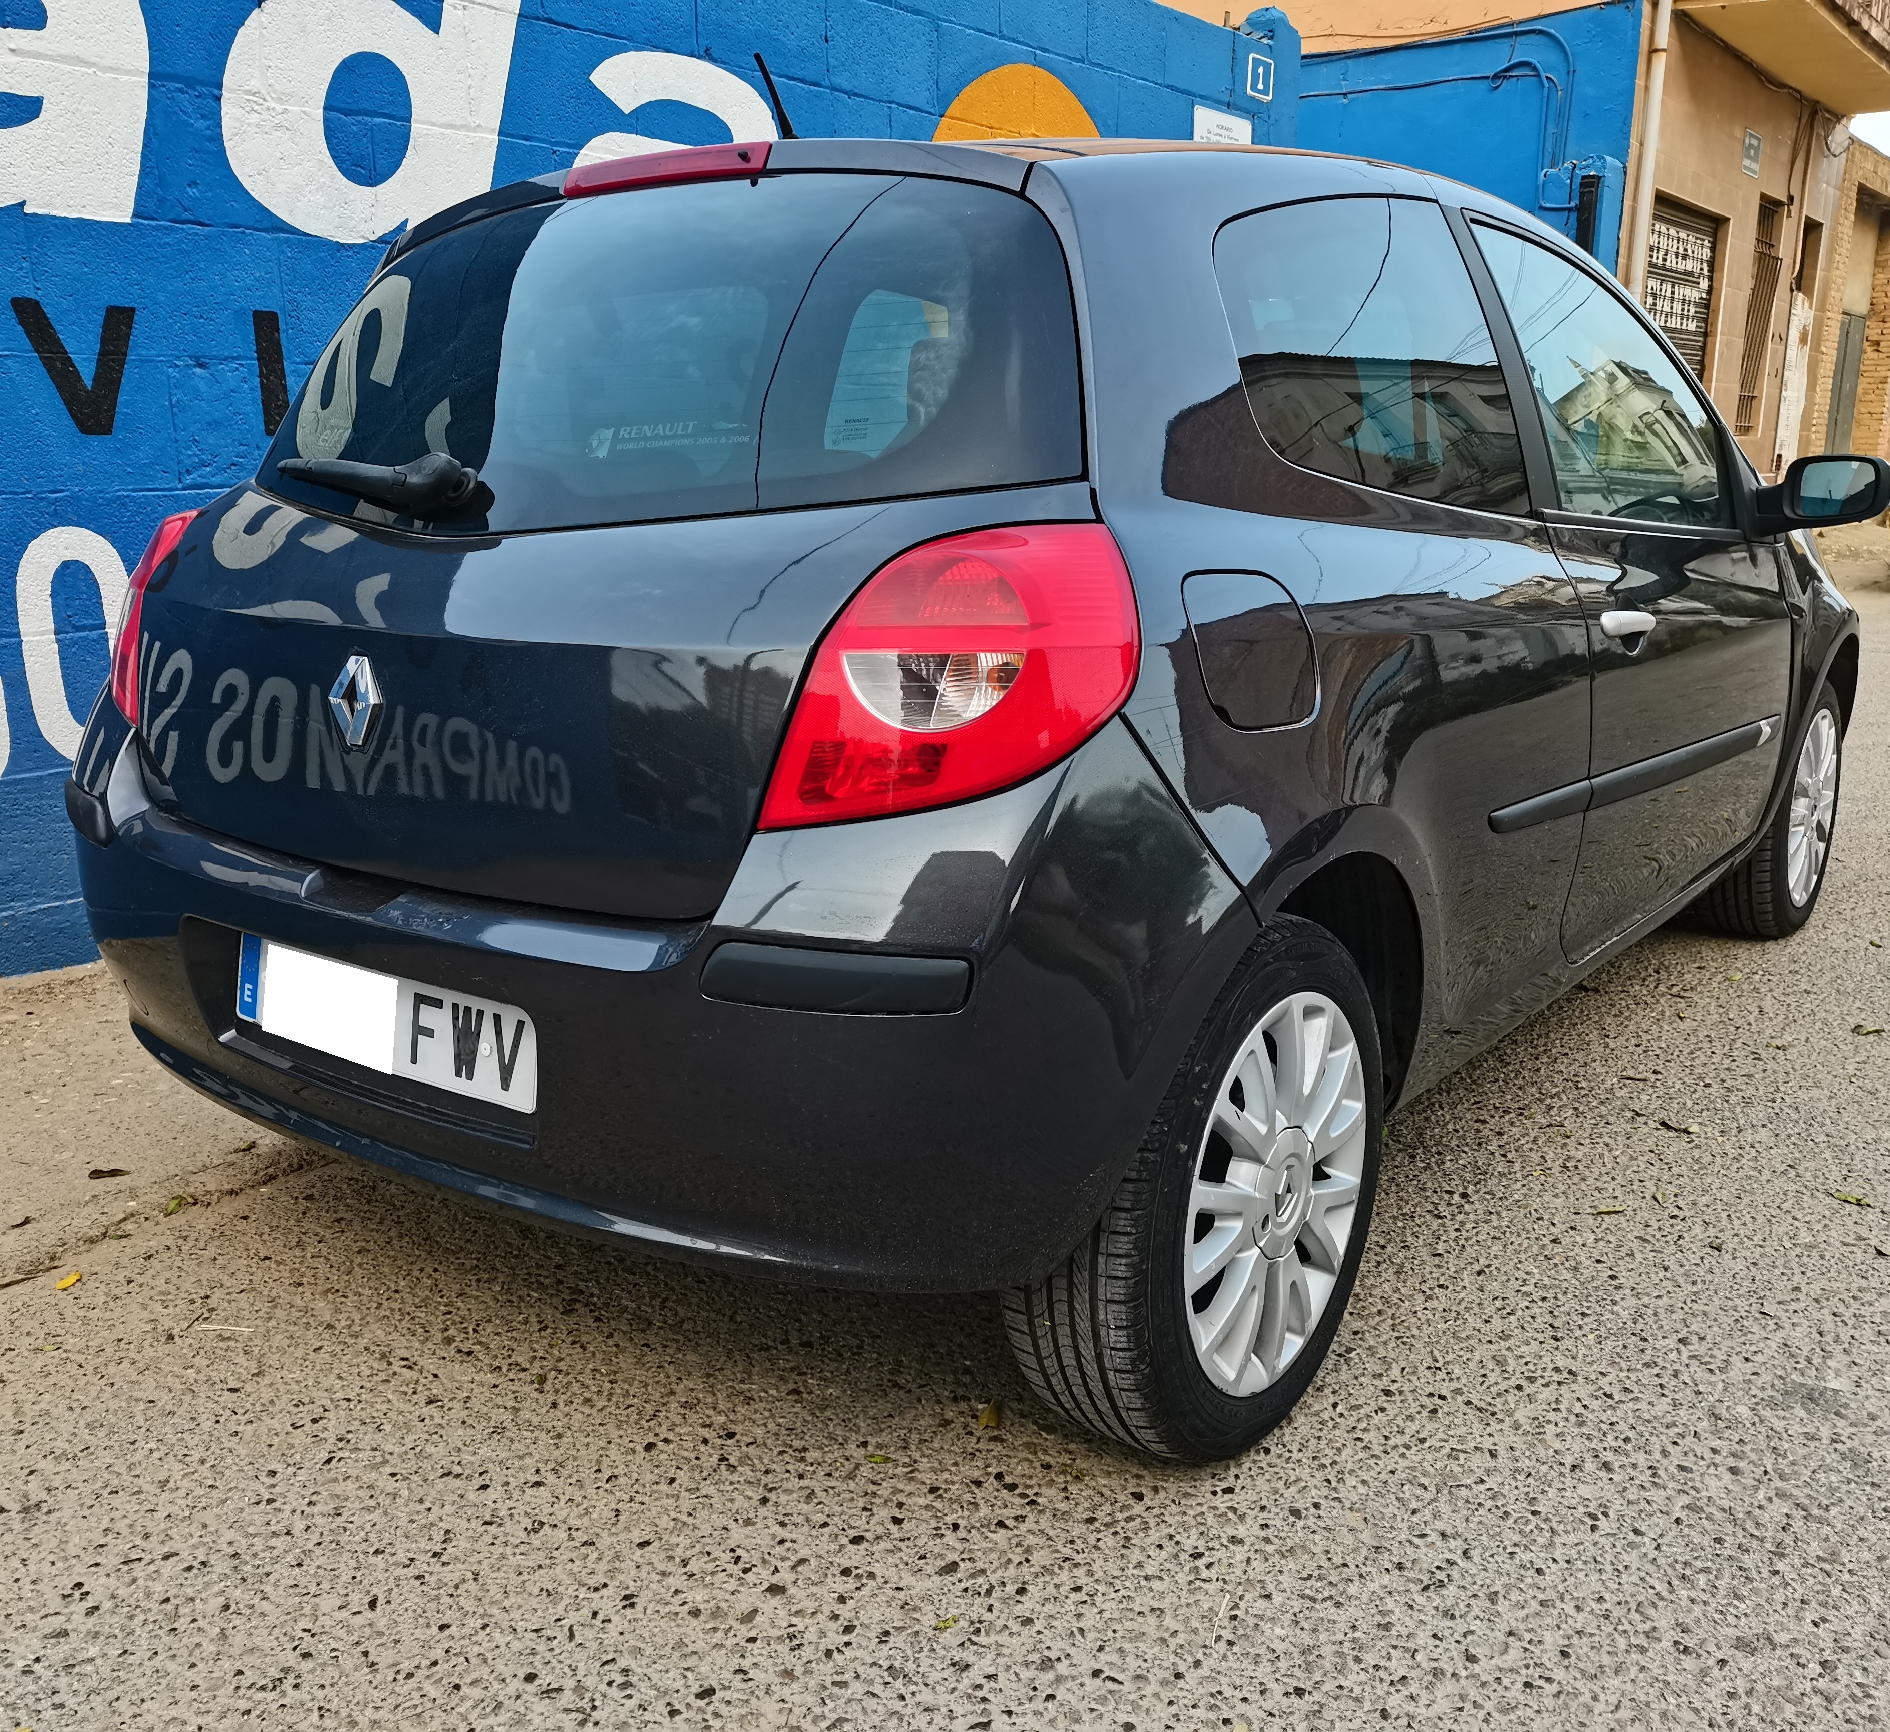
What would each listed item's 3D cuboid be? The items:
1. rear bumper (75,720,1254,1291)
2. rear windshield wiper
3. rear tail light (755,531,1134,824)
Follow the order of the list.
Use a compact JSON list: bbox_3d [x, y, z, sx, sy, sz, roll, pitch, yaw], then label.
[{"bbox_3d":[-0.495,0.055,1.988,1.680,0.580,0.460,10,17,36],"label":"rear bumper"},{"bbox_3d":[-0.659,-0.431,1.974,0.390,0.070,0.085,10,17,36],"label":"rear windshield wiper"},{"bbox_3d":[0.028,-0.167,1.543,0.265,0.265,0.330,10,17,36],"label":"rear tail light"}]

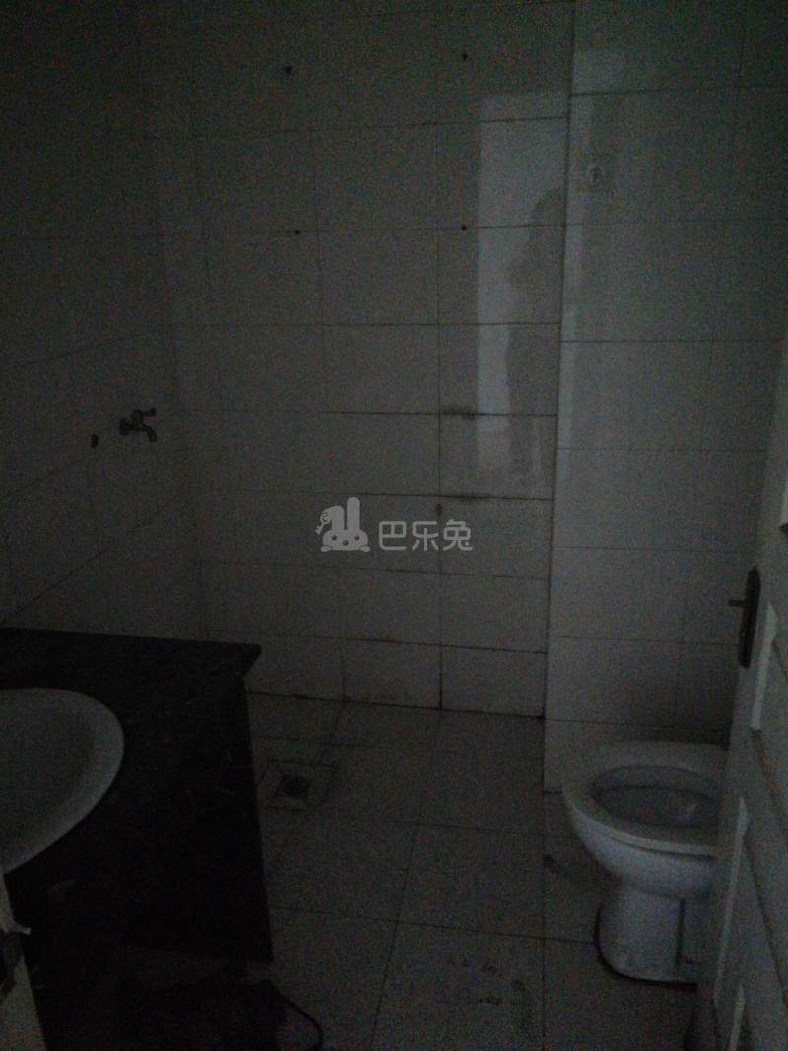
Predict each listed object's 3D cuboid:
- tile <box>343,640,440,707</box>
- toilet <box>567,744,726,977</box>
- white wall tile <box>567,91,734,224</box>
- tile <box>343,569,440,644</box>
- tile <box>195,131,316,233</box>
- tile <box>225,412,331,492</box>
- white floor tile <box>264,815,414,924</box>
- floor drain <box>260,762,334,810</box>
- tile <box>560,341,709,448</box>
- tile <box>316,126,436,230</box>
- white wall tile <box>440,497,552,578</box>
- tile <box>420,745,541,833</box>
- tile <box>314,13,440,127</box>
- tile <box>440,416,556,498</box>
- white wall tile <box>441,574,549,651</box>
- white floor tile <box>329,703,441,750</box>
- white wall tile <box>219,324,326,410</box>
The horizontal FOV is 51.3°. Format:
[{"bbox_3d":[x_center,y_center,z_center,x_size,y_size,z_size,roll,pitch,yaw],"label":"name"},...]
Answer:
[{"bbox_3d":[-0.006,0.490,2.712,0.330,0.234,0.012,2,21,10],"label":"tile"},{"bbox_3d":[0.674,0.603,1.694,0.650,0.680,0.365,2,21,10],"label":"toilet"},{"bbox_3d":[0.535,-0.774,1.728,0.334,0.251,0.012,2,21,10],"label":"white wall tile"},{"bbox_3d":[-0.014,0.259,2.605,0.330,0.251,0.010,2,20,9],"label":"tile"},{"bbox_3d":[-0.375,-0.935,2.249,0.330,0.251,0.012,2,21,10],"label":"tile"},{"bbox_3d":[-0.353,-0.223,2.501,0.330,0.250,0.010,2,20,10],"label":"tile"},{"bbox_3d":[-0.125,0.849,2.053,0.330,0.010,0.327,2,20,9],"label":"white floor tile"},{"bbox_3d":[-0.290,0.750,2.361,0.207,0.015,0.195,2,21,10],"label":"floor drain"},{"bbox_3d":[0.549,-0.299,1.897,0.330,0.250,0.010,2,20,10],"label":"tile"},{"bbox_3d":[-0.048,-0.922,2.186,0.330,0.250,0.010,2,20,10],"label":"tile"},{"bbox_3d":[0.305,0.036,2.471,0.330,0.251,0.010,2,21,10],"label":"white wall tile"},{"bbox_3d":[0.257,0.750,2.324,0.330,0.010,0.330,2,20,10],"label":"tile"},{"bbox_3d":[-0.055,-1.158,2.100,0.330,0.250,0.010,2,20,10],"label":"tile"},{"bbox_3d":[0.297,-0.202,2.391,0.330,0.250,0.010,2,20,10],"label":"tile"},{"bbox_3d":[0.312,0.270,2.551,0.330,0.251,0.010,2,20,9],"label":"white wall tile"},{"bbox_3d":[-0.025,0.640,2.615,0.330,0.010,0.237,2,20,9],"label":"white floor tile"},{"bbox_3d":[-0.360,-0.460,2.414,0.330,0.250,0.010,2,20,10],"label":"white wall tile"}]

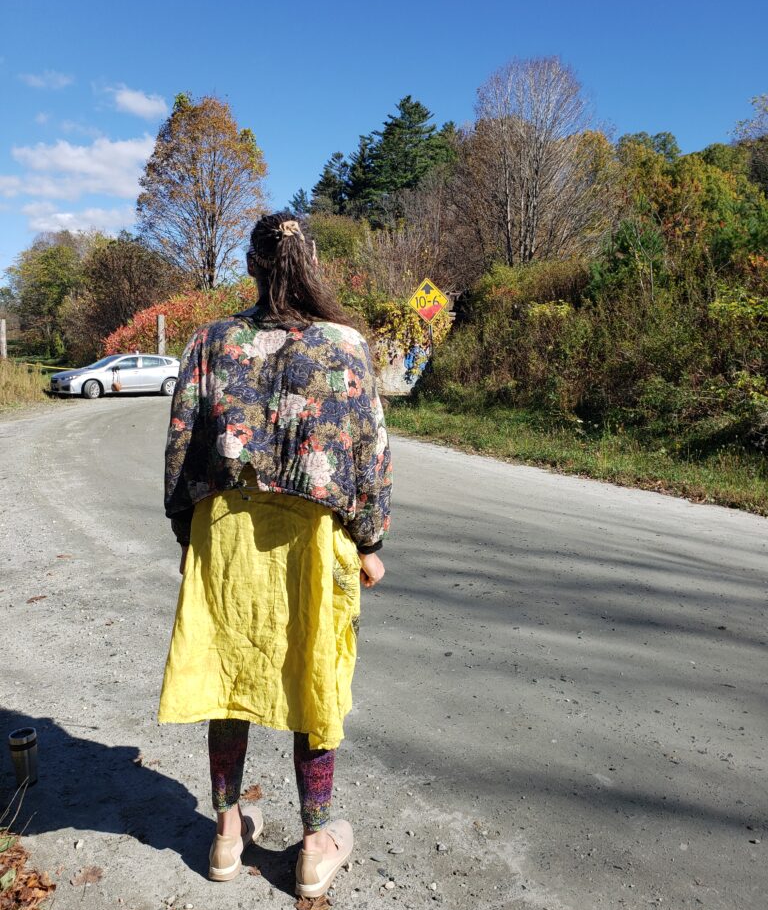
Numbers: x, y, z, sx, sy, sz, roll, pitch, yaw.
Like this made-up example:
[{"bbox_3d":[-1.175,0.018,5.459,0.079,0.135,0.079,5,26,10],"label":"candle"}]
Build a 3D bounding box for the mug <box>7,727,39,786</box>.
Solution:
[{"bbox_3d":[-1.130,0.952,2.428,0.084,0.165,0.084,0,7,0],"label":"mug"}]

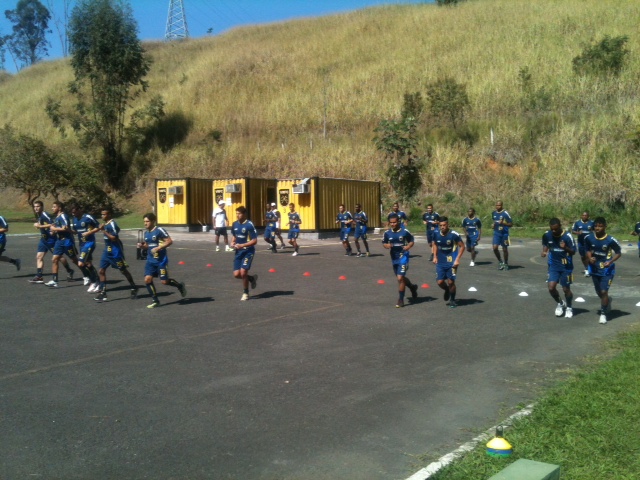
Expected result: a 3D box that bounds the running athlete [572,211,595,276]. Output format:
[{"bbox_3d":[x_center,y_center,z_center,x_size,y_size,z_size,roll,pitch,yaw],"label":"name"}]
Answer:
[{"bbox_3d":[7.013,0.121,17.189,0.580,1.727,0.500,3,4,25],"label":"running athlete"}]

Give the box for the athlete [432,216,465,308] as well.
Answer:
[{"bbox_3d":[2.405,0.419,12.113,0.600,1.692,0.500,3,4,23],"label":"athlete"}]

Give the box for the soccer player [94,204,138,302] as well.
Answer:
[{"bbox_3d":[-3.922,0.288,12.410,0.570,1.774,0.800,4,5,42],"label":"soccer player"}]

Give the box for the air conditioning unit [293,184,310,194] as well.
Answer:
[{"bbox_3d":[-0.874,-2.421,30.900,0.650,0.430,0.550,3,5,34],"label":"air conditioning unit"}]

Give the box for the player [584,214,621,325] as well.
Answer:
[{"bbox_3d":[4.695,0.507,10.756,0.620,1.767,0.680,3,5,38],"label":"player"}]

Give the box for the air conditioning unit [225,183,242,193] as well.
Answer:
[{"bbox_3d":[-4.253,-2.547,32.000,0.560,0.410,0.500,3,4,27],"label":"air conditioning unit"}]

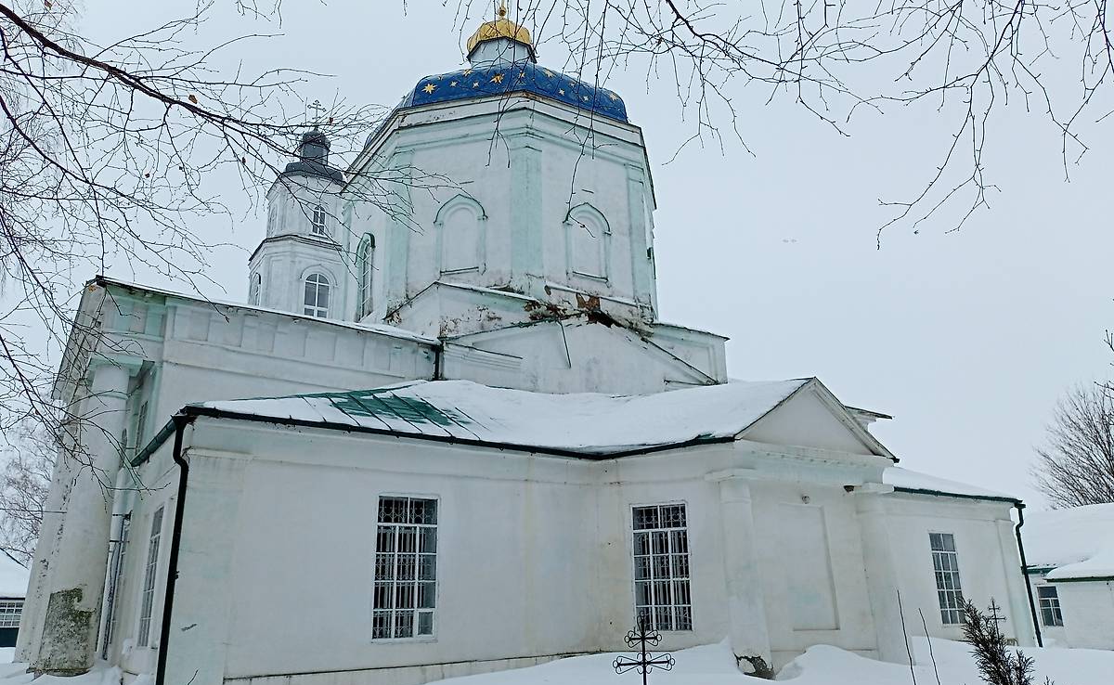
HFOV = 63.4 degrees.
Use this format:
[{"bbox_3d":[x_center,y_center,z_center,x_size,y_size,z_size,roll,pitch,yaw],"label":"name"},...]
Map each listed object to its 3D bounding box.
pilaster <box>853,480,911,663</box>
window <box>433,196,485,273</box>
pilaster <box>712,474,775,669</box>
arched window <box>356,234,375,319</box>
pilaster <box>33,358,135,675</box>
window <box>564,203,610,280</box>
[{"bbox_3d":[6.568,4.653,18.102,0.809,3.451,0.710,11,-22,-32],"label":"pilaster"},{"bbox_3d":[-2.677,-3.041,25.029,1.477,2.371,0.280,-5,-19,10],"label":"window"},{"bbox_3d":[3.268,4.048,15.994,0.809,3.408,0.710,11,-22,-32],"label":"pilaster"},{"bbox_3d":[-5.731,-2.122,26.932,0.280,2.698,1.448,11,-22,-32],"label":"arched window"},{"bbox_3d":[-8.757,3.103,16.955,0.994,5.950,0.994,11,-22,-32],"label":"pilaster"},{"bbox_3d":[0.872,-2.931,25.719,1.519,2.300,0.280,11,-22,-32],"label":"window"}]

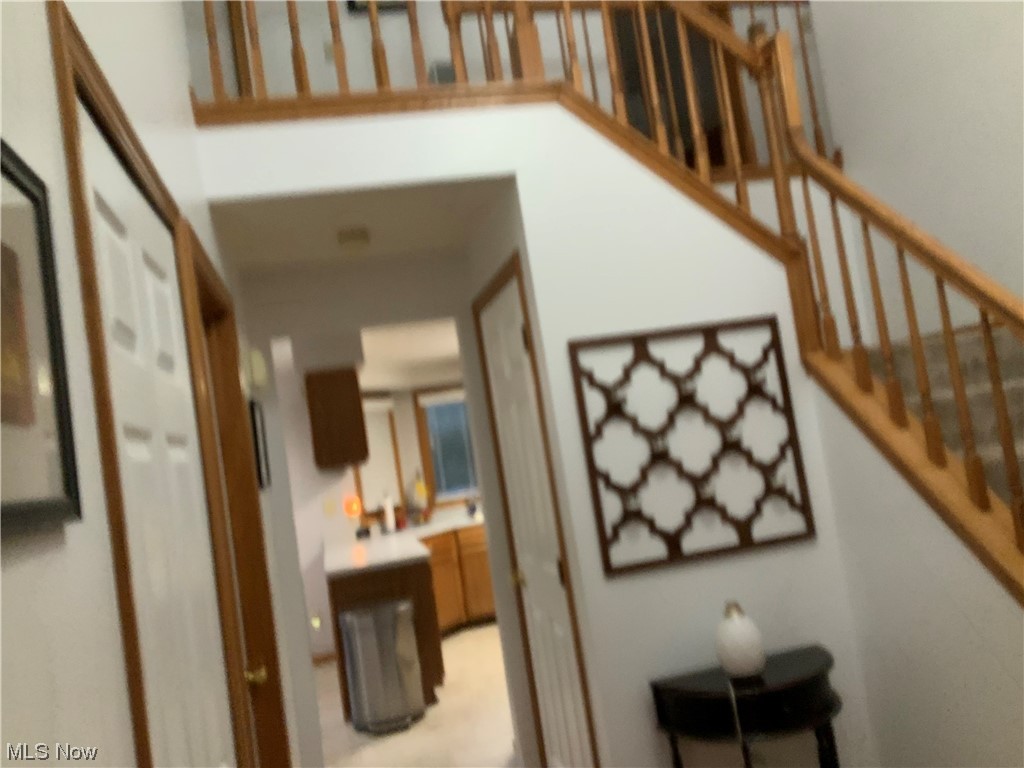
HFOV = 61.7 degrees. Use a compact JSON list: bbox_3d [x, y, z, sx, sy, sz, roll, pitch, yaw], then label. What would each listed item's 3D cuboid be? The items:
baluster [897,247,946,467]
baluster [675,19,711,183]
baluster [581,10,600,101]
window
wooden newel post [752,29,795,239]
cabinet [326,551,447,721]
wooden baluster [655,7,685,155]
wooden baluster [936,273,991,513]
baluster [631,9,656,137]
[{"bbox_3d":[1.161,-0.089,2.442,0.033,0.645,0.033,-8,-5,-13],"label":"baluster"},{"bbox_3d":[0.634,-0.986,2.999,0.033,0.655,0.033,-8,-5,-13],"label":"baluster"},{"bbox_3d":[0.397,-1.381,4.027,0.033,0.780,0.033,-8,-5,-13],"label":"baluster"},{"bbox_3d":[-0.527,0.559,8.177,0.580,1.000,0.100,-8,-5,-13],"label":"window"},{"bbox_3d":[0.905,-0.877,2.973,0.043,0.750,0.043,-8,-4,-13],"label":"wooden newel post"},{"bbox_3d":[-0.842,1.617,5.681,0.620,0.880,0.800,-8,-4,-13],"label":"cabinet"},{"bbox_3d":[0.771,-1.428,4.122,0.033,0.790,0.033,-8,-4,-13],"label":"wooden baluster"},{"bbox_3d":[1.206,0.014,2.306,0.033,0.645,0.033,-8,-5,-13],"label":"wooden baluster"},{"bbox_3d":[0.643,-1.425,4.094,0.033,0.770,0.033,-8,-4,-13],"label":"baluster"}]

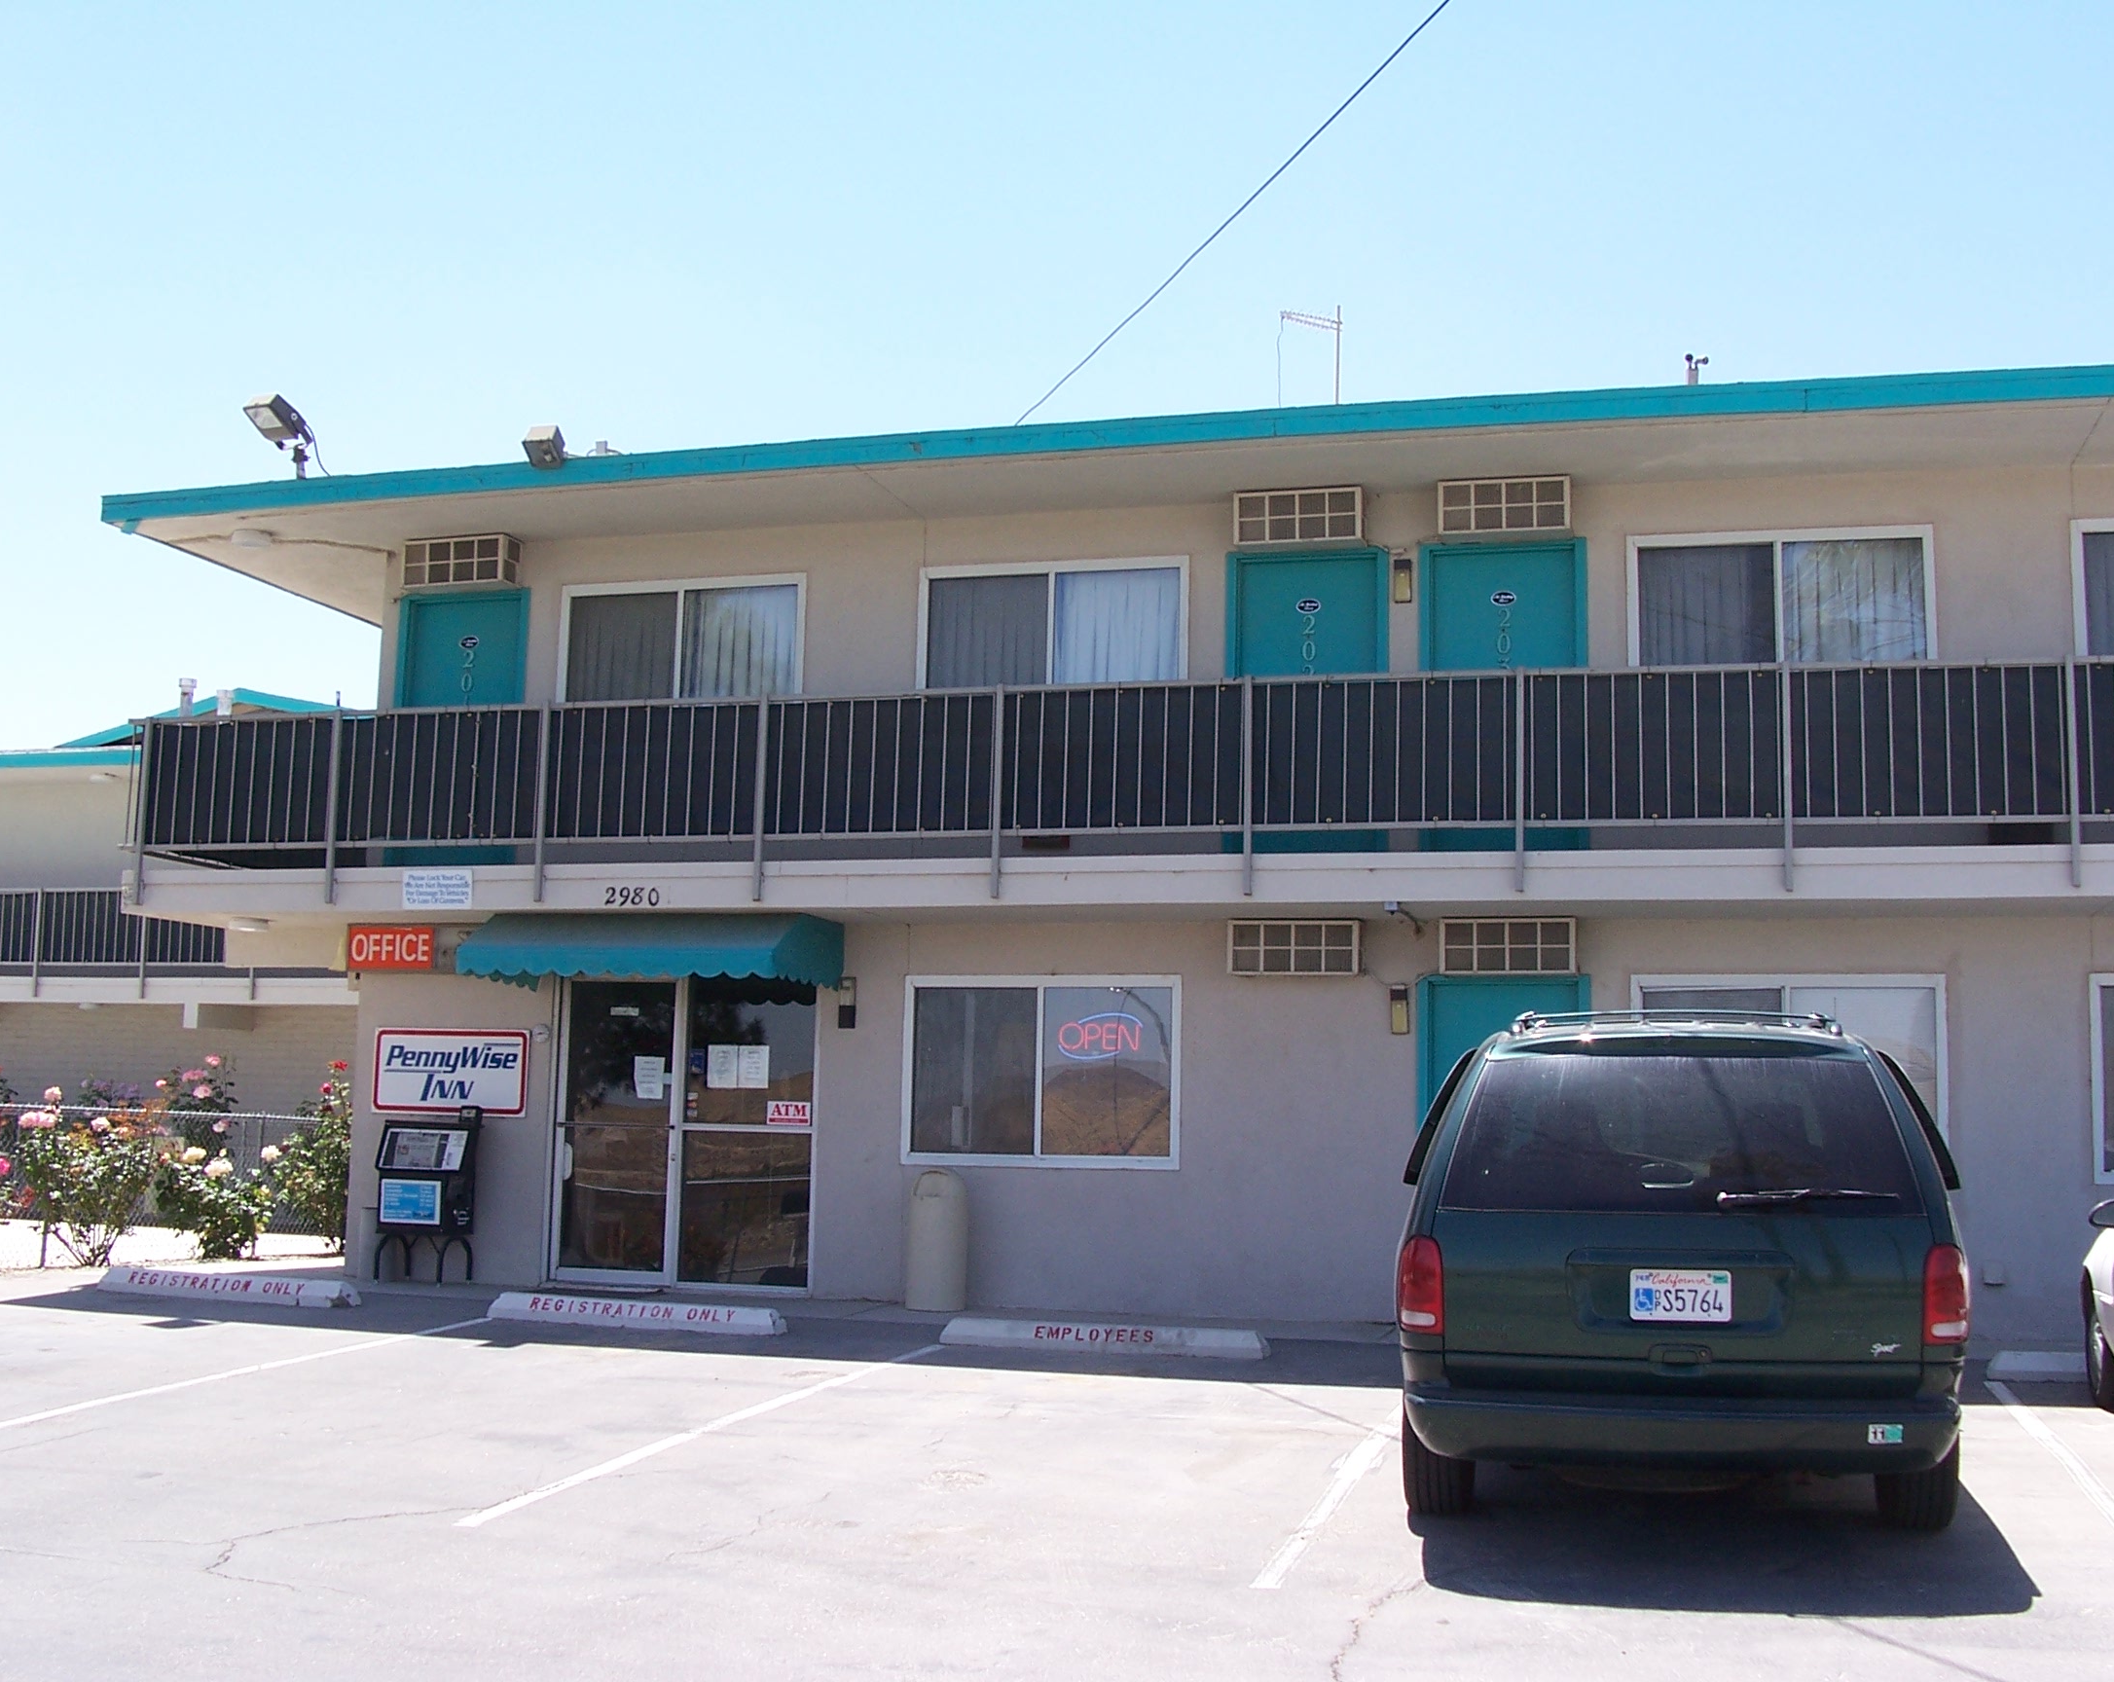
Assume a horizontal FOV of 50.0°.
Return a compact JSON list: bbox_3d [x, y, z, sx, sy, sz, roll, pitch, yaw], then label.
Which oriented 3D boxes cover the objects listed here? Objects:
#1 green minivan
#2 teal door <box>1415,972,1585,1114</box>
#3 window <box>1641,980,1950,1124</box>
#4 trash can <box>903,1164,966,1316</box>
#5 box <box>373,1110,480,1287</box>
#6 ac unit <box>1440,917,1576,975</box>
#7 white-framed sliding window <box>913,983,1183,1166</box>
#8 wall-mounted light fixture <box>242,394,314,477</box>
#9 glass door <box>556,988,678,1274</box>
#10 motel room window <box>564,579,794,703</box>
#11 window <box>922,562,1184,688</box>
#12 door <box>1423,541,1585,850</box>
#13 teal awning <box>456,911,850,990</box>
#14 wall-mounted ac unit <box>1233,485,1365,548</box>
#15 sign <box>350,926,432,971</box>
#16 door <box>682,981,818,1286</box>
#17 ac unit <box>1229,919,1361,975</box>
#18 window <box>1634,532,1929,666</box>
[{"bbox_3d":[2.552,1.641,9.372,1.950,1.770,4.950,-2,-6,15],"label":"green minivan"},{"bbox_3d":[2.743,1.885,13.858,1.037,2.118,0.100,-1,-8,15],"label":"teal door"},{"bbox_3d":[4.451,1.439,13.789,1.847,1.248,0.100,-1,-8,14],"label":"window"},{"bbox_3d":[-0.757,2.523,14.380,0.400,0.870,0.400,1,-7,0],"label":"trash can"},{"bbox_3d":[-4.305,2.426,15.539,0.535,1.190,0.450,-1,-8,14],"label":"box"},{"bbox_3d":[2.817,0.676,14.149,0.829,0.347,0.270,-1,-8,14],"label":"ac unit"},{"bbox_3d":[-0.102,1.517,14.921,1.882,1.253,0.100,-1,-8,14],"label":"white-framed sliding window"},{"bbox_3d":[-5.251,-2.741,15.324,0.360,0.500,0.340,7,-9,-37],"label":"wall-mounted light fixture"},{"bbox_3d":[-3.008,1.967,15.393,0.923,2.069,0.070,-1,-8,15],"label":"glass door"},{"bbox_3d":[-2.642,-1.235,15.943,1.849,1.222,0.100,-1,-8,14],"label":"motel room window"},{"bbox_3d":[-0.040,-1.234,14.998,1.841,1.222,0.090,-1,-8,15],"label":"window"},{"bbox_3d":[2.862,-0.894,14.513,1.057,2.078,0.100,-1,-8,14],"label":"door"},{"bbox_3d":[-2.693,0.727,15.058,2.233,0.461,1.160,-1,-8,14],"label":"teal awning"},{"bbox_3d":[1.598,-2.085,14.840,0.837,0.348,0.270,-1,-8,14],"label":"wall-mounted ac unit"},{"bbox_3d":[-4.644,0.750,15.878,0.689,0.312,0.100,-1,-8,14],"label":"sign"},{"bbox_3d":[-2.085,1.953,15.146,0.989,2.076,0.070,-1,-8,15],"label":"door"},{"bbox_3d":[1.506,0.678,14.188,0.823,0.329,0.270,-1,-8,15],"label":"ac unit"},{"bbox_3d":[4.404,-1.286,13.810,1.770,1.222,0.090,-1,-8,15],"label":"window"}]

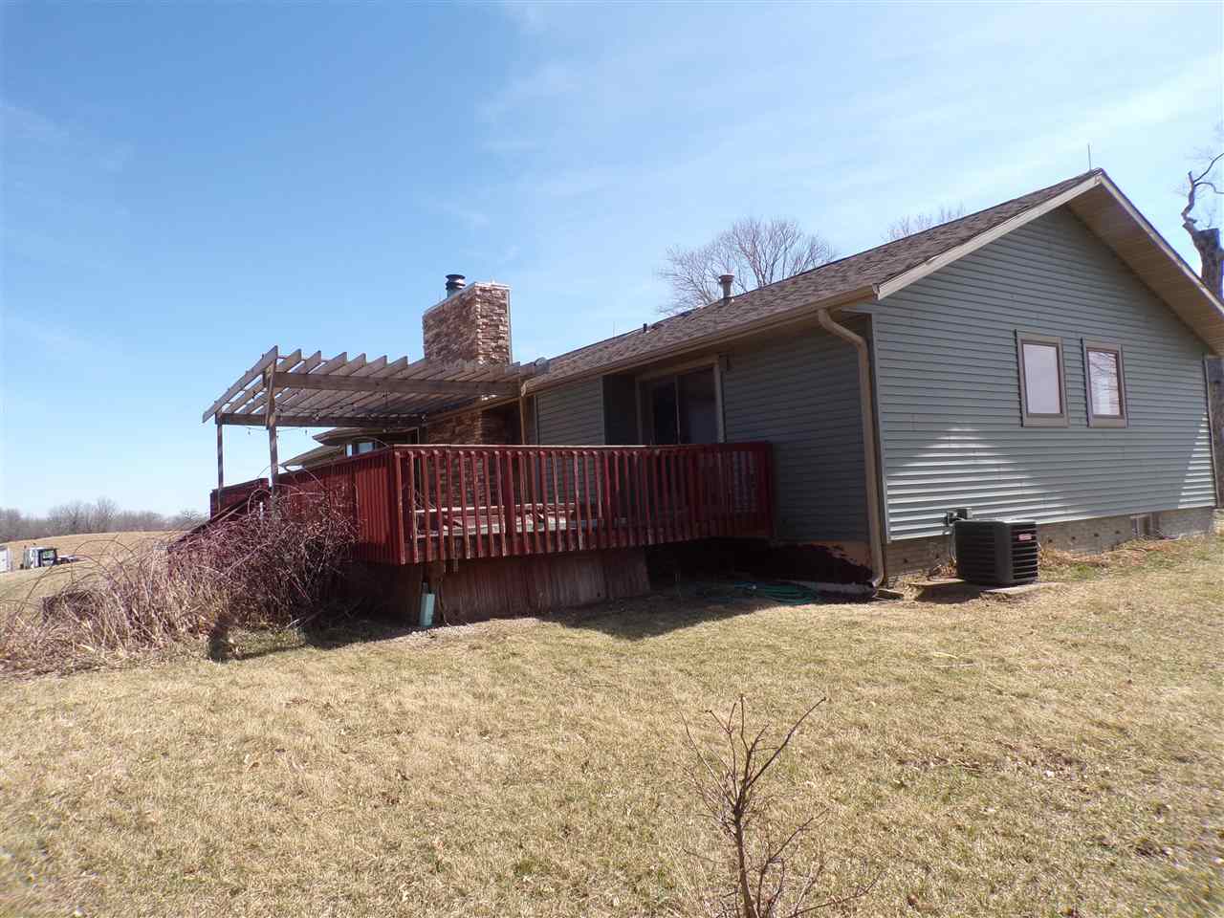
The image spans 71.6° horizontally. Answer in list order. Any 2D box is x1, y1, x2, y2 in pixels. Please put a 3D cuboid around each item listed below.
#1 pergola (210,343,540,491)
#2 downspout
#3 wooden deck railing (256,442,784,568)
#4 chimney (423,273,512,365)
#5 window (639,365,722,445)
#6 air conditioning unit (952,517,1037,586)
[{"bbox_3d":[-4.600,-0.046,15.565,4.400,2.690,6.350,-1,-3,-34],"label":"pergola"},{"bbox_3d":[2.646,-0.126,9.346,0.650,3.100,0.170,-1,-3,-34],"label":"downspout"},{"bbox_3d":[-1.707,0.612,11.995,4.850,1.180,6.200,-1,-3,-34],"label":"wooden deck railing"},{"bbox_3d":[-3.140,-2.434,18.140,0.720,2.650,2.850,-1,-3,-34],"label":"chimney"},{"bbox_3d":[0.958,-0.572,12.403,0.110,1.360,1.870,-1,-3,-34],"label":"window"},{"bbox_3d":[4.122,0.993,9.108,0.630,0.660,0.570,-1,-3,-34],"label":"air conditioning unit"}]

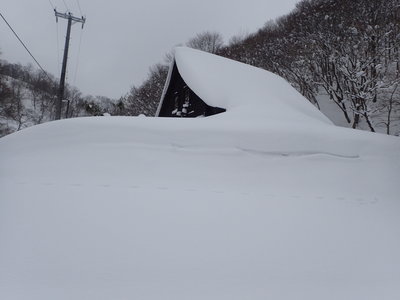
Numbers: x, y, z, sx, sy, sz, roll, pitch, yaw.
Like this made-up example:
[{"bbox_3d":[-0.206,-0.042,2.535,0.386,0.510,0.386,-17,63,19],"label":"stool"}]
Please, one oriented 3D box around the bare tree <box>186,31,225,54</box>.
[{"bbox_3d":[0.400,-10.400,38.000,5.200,9.500,5.000,5,0,0],"label":"bare tree"}]

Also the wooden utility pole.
[{"bbox_3d":[-8.250,-4.100,17.500,1.750,8.400,0.400,6,0,-22],"label":"wooden utility pole"}]

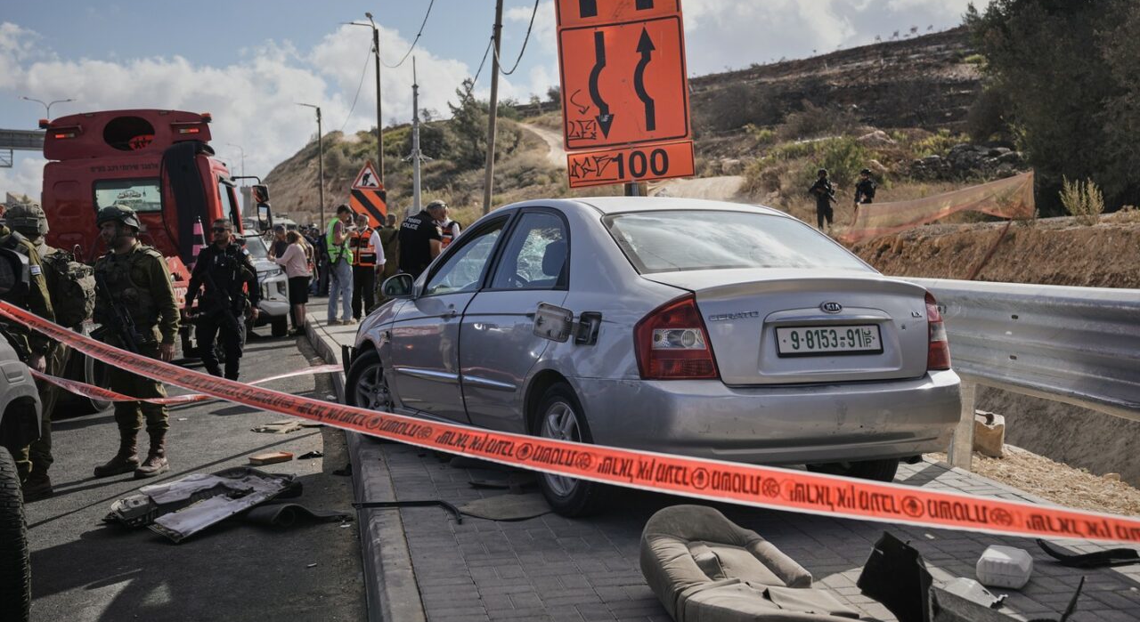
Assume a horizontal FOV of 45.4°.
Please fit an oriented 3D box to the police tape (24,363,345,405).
[{"bbox_3d":[-2.020,0.350,7.750,0.100,0.330,3.000,0,4,18],"label":"police tape"}]

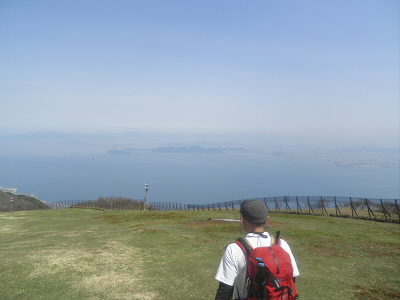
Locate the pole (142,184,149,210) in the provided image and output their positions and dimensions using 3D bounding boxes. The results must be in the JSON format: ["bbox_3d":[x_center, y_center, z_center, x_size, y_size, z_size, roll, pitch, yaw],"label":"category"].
[{"bbox_3d":[-15.058,13.426,88.000,1.200,7.600,0.900,-1,4,-10],"label":"pole"}]

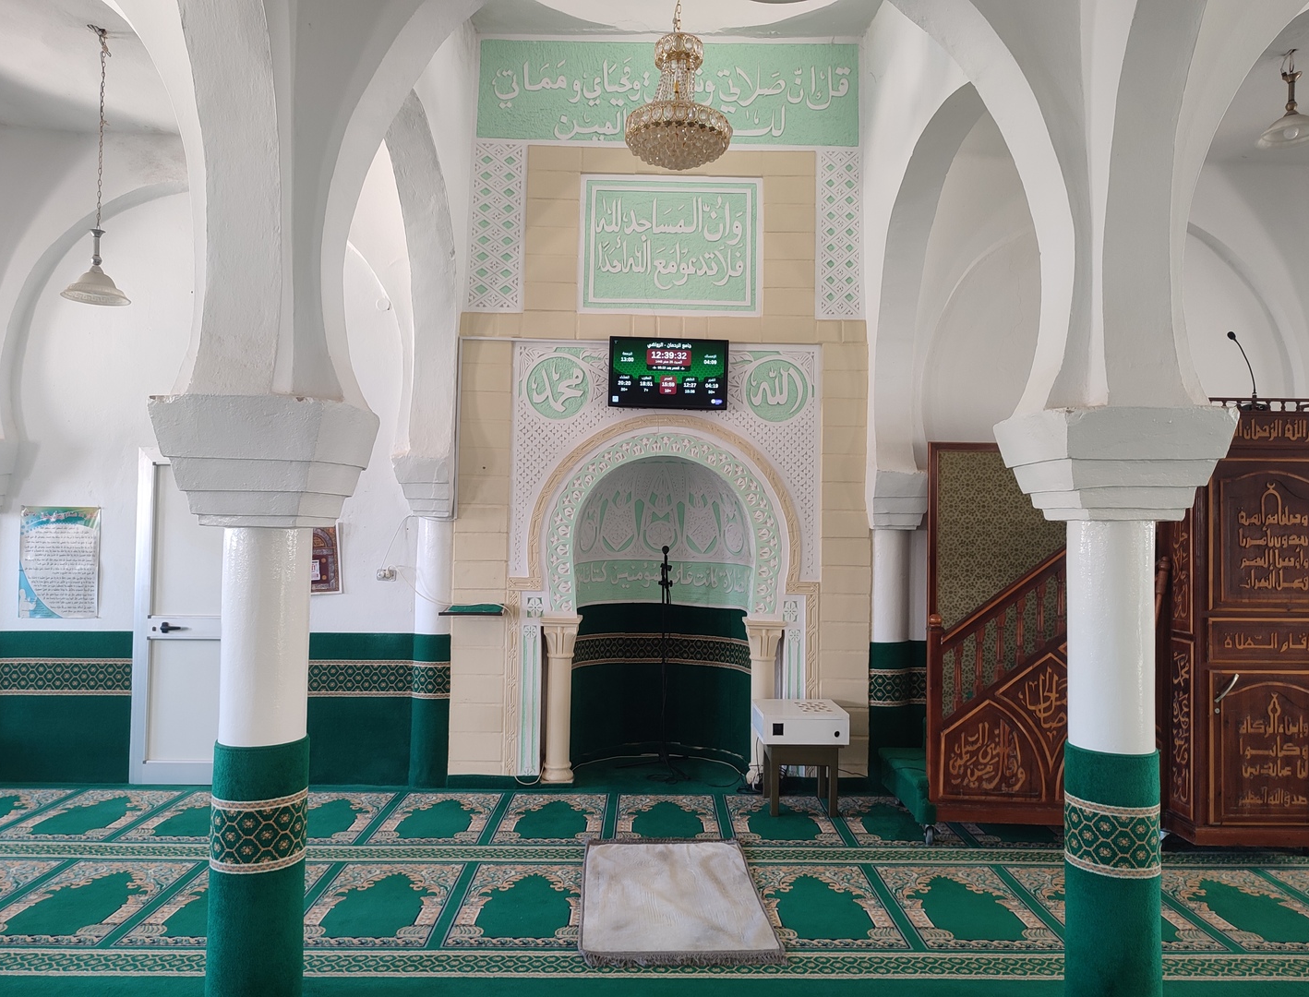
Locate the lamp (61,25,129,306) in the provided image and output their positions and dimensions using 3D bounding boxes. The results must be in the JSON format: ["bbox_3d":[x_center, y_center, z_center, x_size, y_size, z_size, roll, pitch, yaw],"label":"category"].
[{"bbox_3d":[-2.683,-1.610,4.445,0.295,1.320,0.295,1,-1,-1],"label":"lamp"}]

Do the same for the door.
[{"bbox_3d":[-2.788,0.739,5.764,0.920,2.090,0.090,1,-1,-1],"label":"door"}]

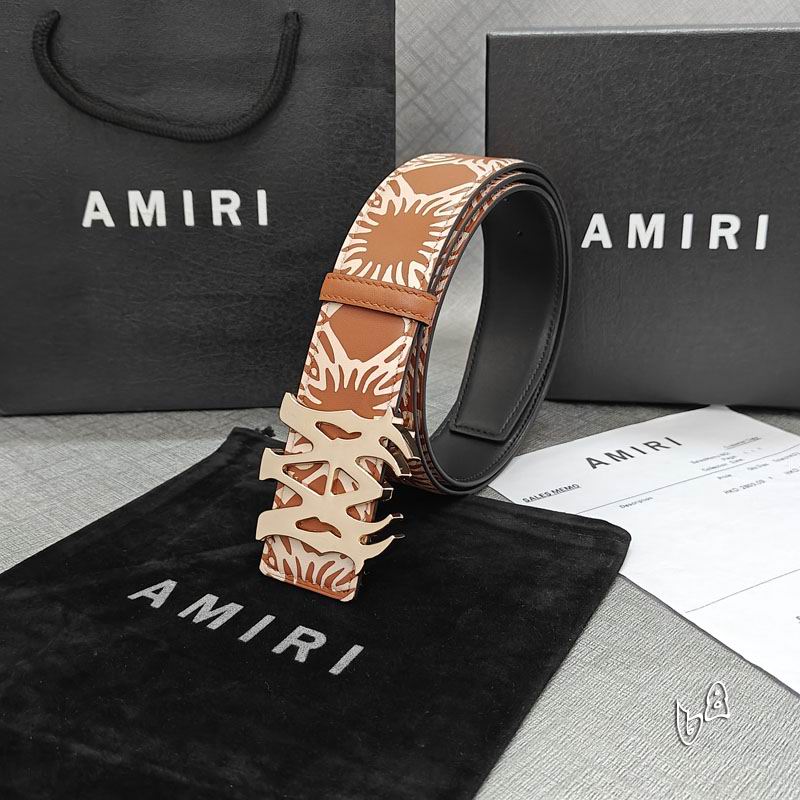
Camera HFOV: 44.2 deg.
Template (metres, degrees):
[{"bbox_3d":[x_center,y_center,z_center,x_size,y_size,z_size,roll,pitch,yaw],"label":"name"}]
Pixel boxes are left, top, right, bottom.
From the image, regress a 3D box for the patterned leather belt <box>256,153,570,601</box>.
[{"bbox_3d":[0.018,-0.024,0.380,0.056,0.128,0.182,11,24,29],"label":"patterned leather belt"}]

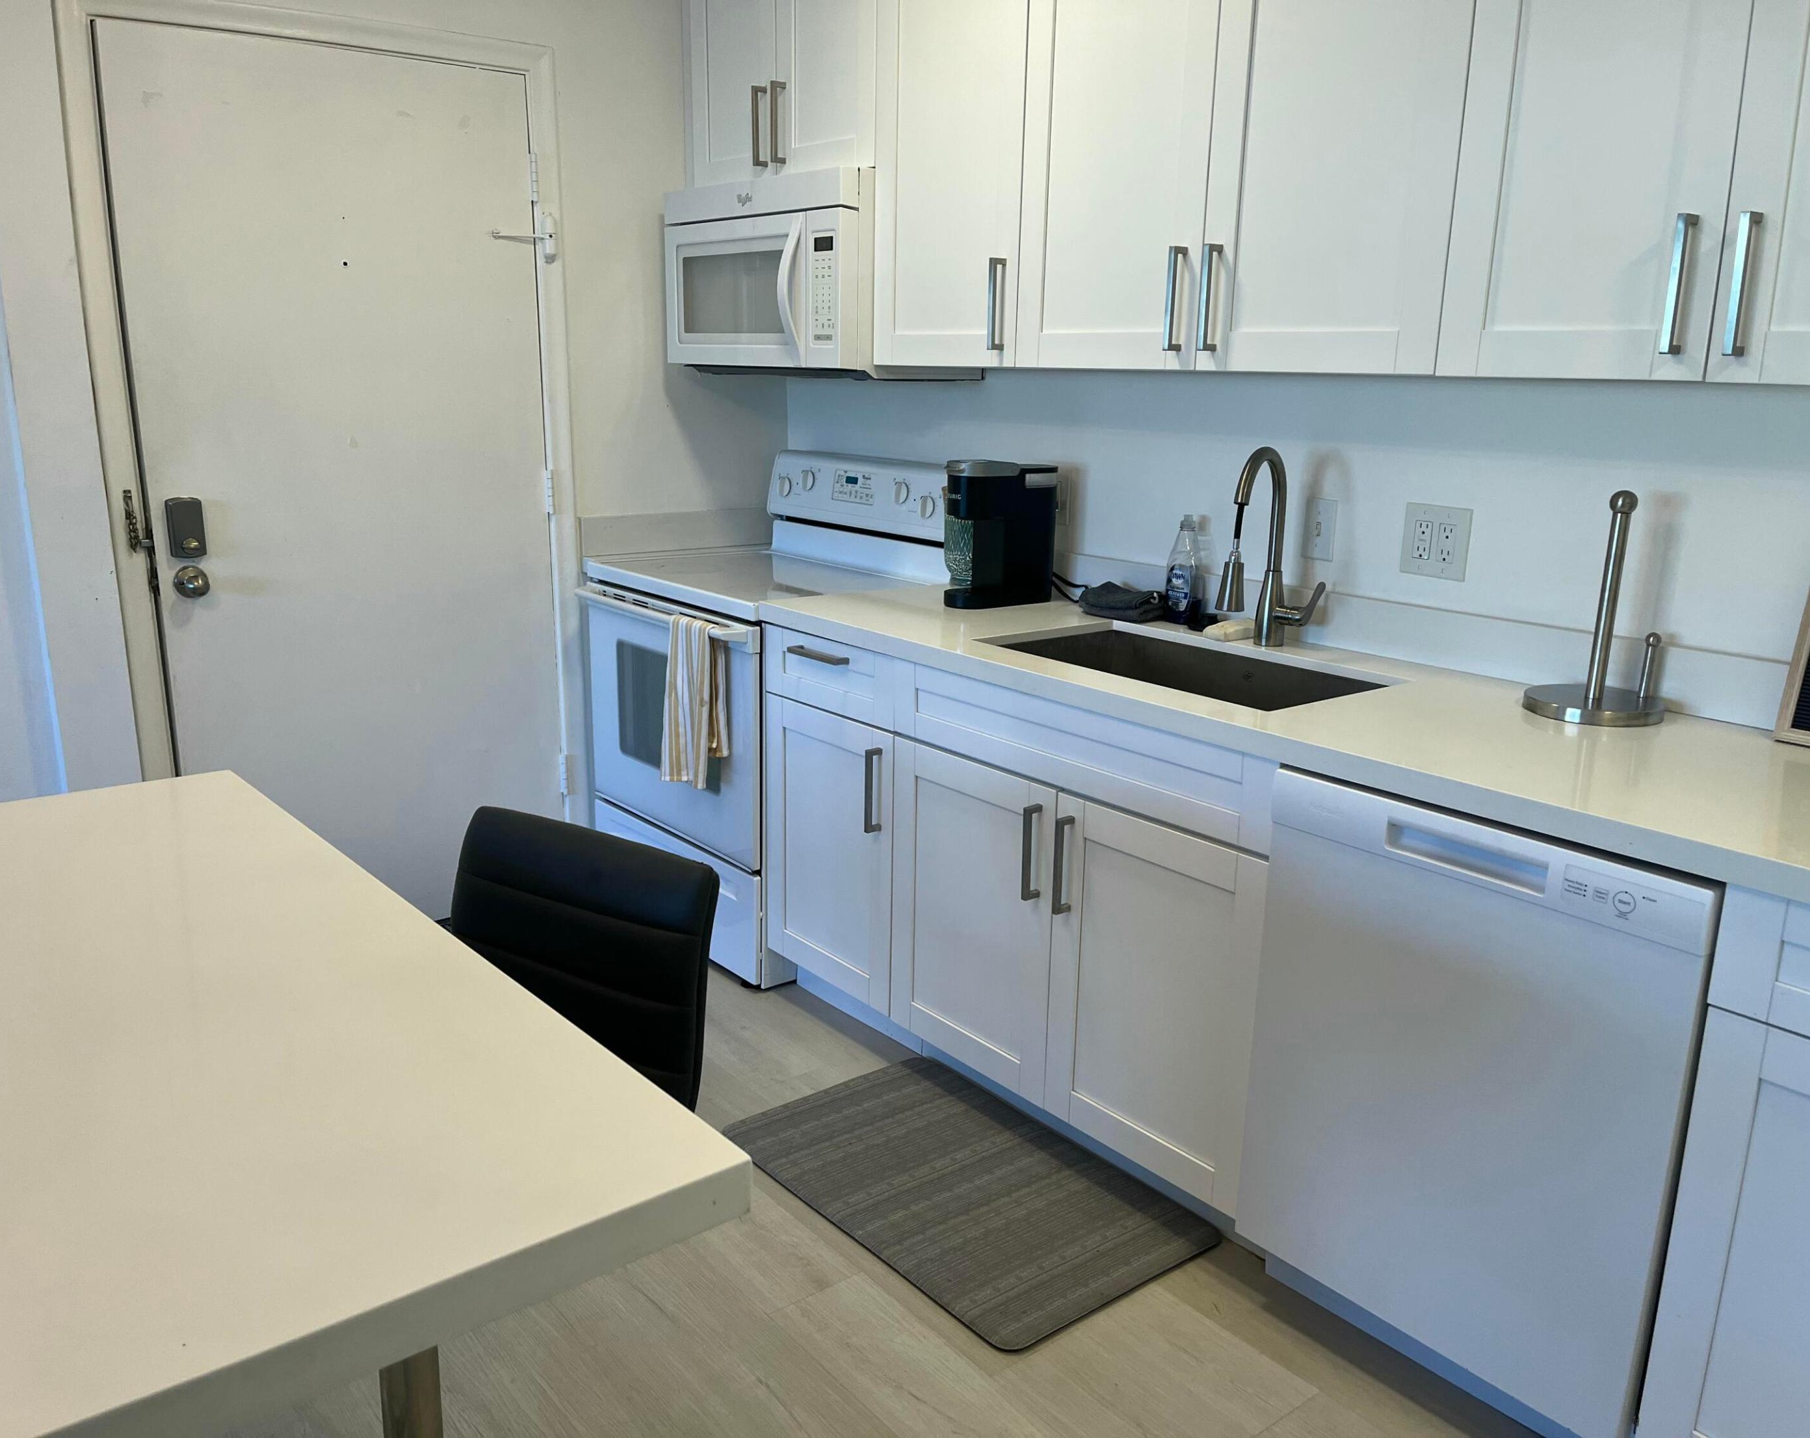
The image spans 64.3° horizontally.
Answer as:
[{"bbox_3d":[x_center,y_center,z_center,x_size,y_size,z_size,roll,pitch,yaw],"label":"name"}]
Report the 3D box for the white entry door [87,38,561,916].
[{"bbox_3d":[-1.274,-0.459,3.389,0.915,2.045,0.050,-10,18,-37],"label":"white entry door"}]

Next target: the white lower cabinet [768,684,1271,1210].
[{"bbox_3d":[0.332,0.334,2.895,0.560,0.640,1.360,-10,18,-37],"label":"white lower cabinet"}]

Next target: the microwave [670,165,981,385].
[{"bbox_3d":[-0.215,-1.054,3.471,0.420,0.432,0.760,-10,18,-37],"label":"microwave"}]

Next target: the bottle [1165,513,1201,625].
[{"bbox_3d":[0.566,-0.304,2.913,0.080,0.218,0.050,14,20,43],"label":"bottle"}]

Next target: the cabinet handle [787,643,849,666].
[{"bbox_3d":[-0.178,-0.130,2.956,0.034,0.013,0.173,-10,18,-37],"label":"cabinet handle"}]

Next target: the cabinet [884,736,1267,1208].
[{"bbox_3d":[0.475,0.380,2.721,0.560,0.640,0.905,-10,18,-37],"label":"cabinet"}]

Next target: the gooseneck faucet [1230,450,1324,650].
[{"bbox_3d":[0.672,-0.301,2.598,0.150,0.370,0.215,13,19,40],"label":"gooseneck faucet"}]

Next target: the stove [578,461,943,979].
[{"bbox_3d":[-0.334,-0.043,3.626,0.690,1.175,0.760,-10,18,-37],"label":"stove"}]

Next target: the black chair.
[{"bbox_3d":[-0.493,0.601,1.685,0.410,0.875,0.450,9,17,30],"label":"black chair"}]

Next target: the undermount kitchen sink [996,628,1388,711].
[{"bbox_3d":[0.486,0.019,2.597,0.400,0.230,0.710,-10,18,-37],"label":"undermount kitchen sink"}]

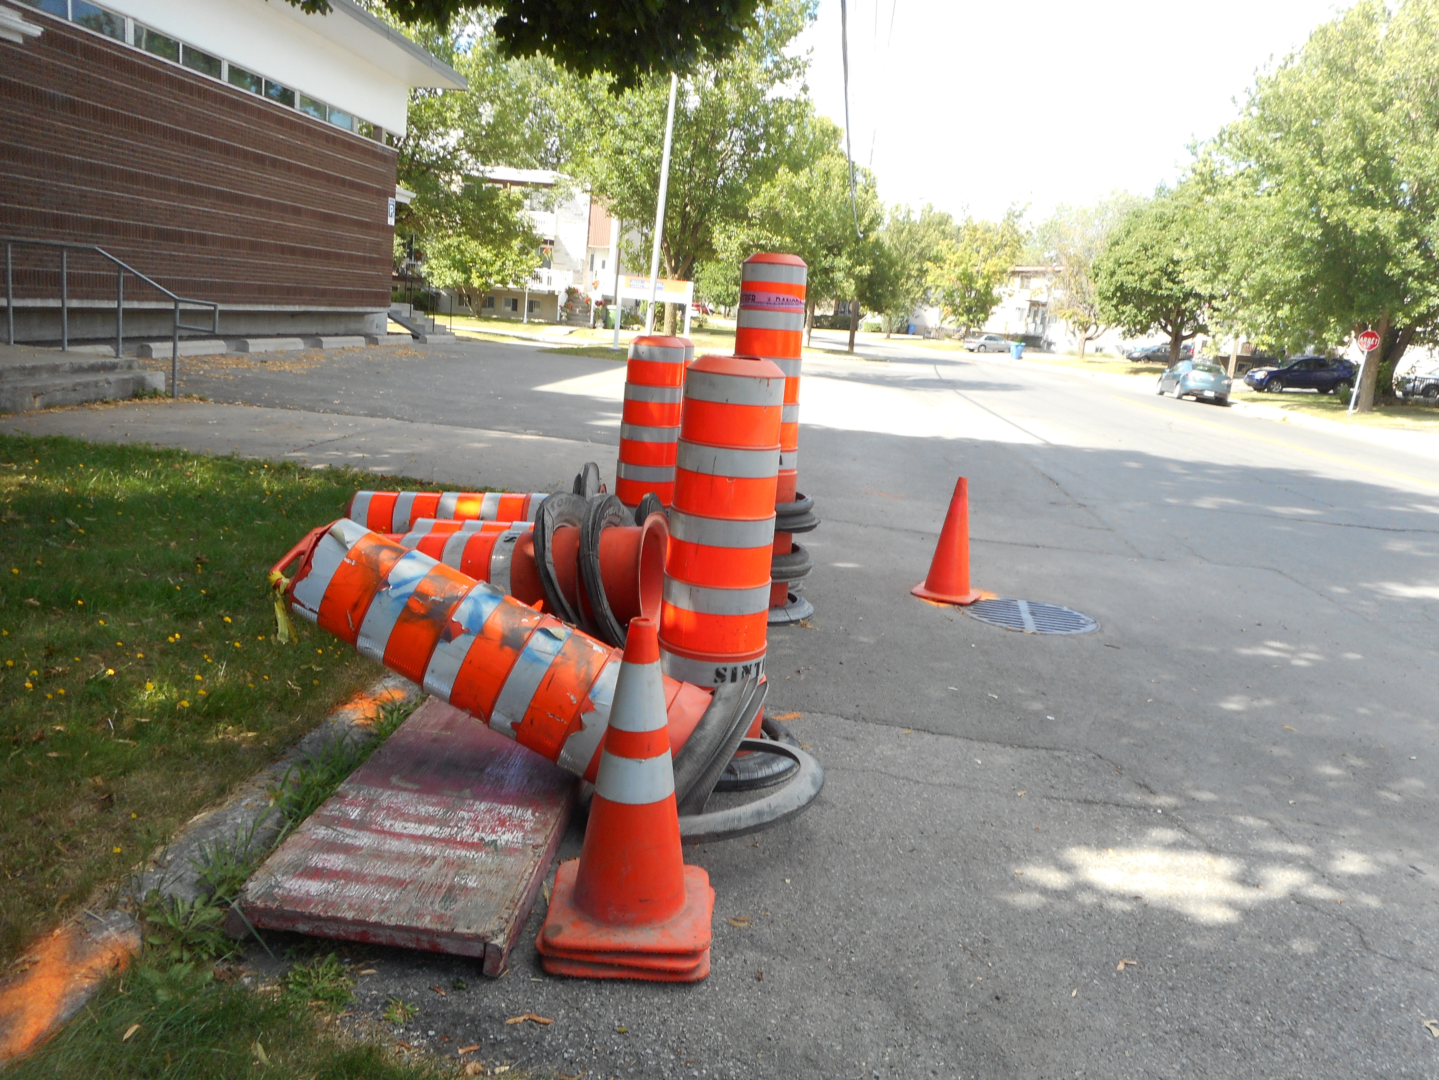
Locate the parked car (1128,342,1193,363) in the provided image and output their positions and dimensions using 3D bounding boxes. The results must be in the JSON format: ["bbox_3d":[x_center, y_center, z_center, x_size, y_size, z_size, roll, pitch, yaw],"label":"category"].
[{"bbox_3d":[30.673,-13.079,72.740,4.400,1.500,1.760,6,12,2],"label":"parked car"}]

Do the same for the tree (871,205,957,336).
[{"bbox_3d":[17.863,-25.391,98.000,9.000,12.200,9.000,6,12,0],"label":"tree"}]

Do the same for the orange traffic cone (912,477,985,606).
[{"bbox_3d":[1.380,-0.018,6.038,0.370,0.710,0.370,11,13,23],"label":"orange traffic cone"}]

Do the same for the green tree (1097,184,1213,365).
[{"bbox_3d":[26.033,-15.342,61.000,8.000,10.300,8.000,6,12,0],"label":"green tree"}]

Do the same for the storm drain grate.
[{"bbox_3d":[1.735,0.447,5.837,0.750,0.040,0.750,7,12,4],"label":"storm drain grate"}]

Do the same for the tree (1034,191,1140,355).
[{"bbox_3d":[27.373,-19.828,77.500,8.200,11.900,8.200,6,12,0],"label":"tree"}]

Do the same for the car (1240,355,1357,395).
[{"bbox_3d":[25.039,-7.194,44.404,4.750,1.700,1.810,4,12,3],"label":"car"}]

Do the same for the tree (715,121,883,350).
[{"bbox_3d":[4.655,-16.679,57.000,9.300,12.200,9.300,6,12,0],"label":"tree"}]

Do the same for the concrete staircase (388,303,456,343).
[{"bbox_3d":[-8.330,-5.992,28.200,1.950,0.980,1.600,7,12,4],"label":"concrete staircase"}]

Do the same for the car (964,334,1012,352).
[{"bbox_3d":[21.369,-15.240,81.049,4.600,1.420,1.760,2,13,-15],"label":"car"}]

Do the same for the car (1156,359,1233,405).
[{"bbox_3d":[18.171,-6.095,39.643,1.760,1.470,4.500,8,12,9],"label":"car"}]

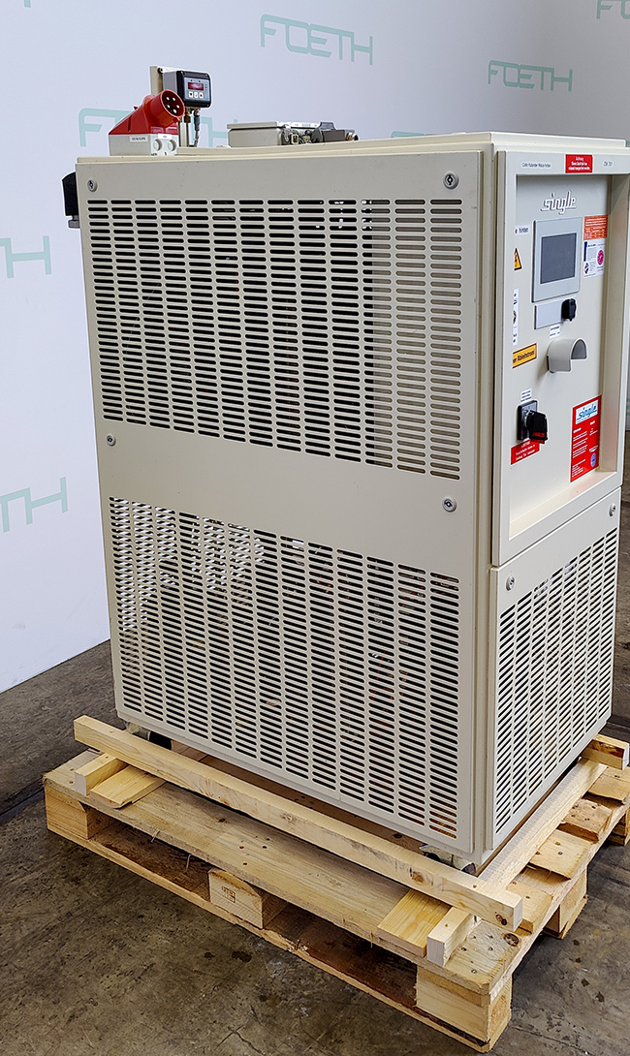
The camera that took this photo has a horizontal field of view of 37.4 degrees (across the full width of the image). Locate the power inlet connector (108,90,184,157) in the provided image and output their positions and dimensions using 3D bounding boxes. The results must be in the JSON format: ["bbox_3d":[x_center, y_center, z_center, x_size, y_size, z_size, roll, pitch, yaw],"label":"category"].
[{"bbox_3d":[-0.344,-0.831,1.913,0.150,0.122,0.082,11,22,35],"label":"power inlet connector"}]

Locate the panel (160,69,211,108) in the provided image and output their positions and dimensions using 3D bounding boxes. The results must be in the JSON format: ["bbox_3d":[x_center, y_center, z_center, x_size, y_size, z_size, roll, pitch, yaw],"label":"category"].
[{"bbox_3d":[-0.275,-0.936,1.995,0.060,0.072,0.090,11,22,35],"label":"panel"}]

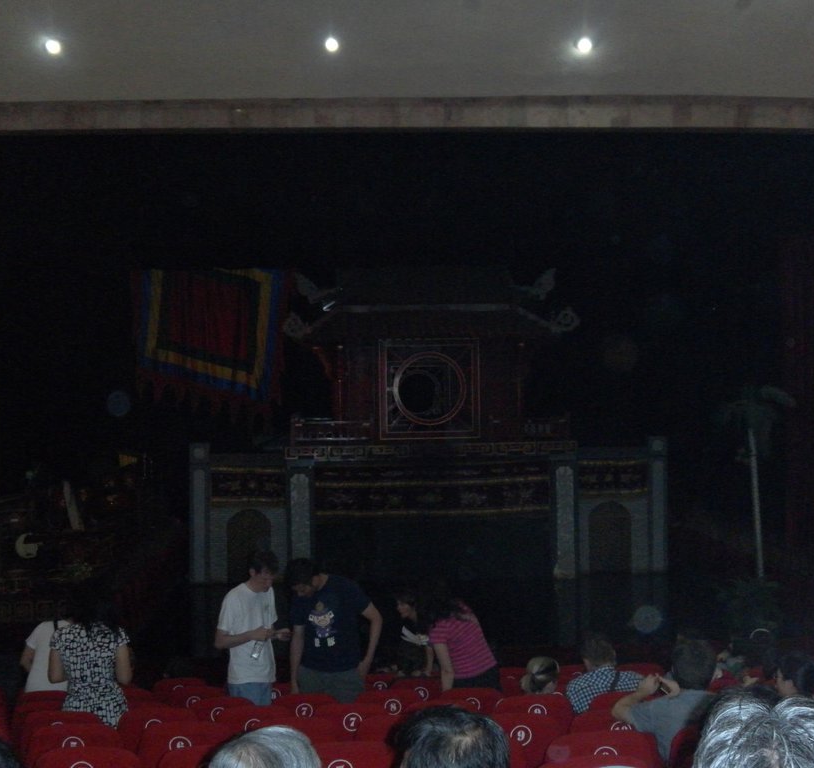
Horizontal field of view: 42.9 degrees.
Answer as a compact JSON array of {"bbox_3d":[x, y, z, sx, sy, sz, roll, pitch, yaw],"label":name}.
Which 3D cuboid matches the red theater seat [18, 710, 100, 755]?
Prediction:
[{"bbox_3d":[-2.003,2.350,6.240,0.510,0.920,0.580,-1,-1,1],"label":"red theater seat"}]

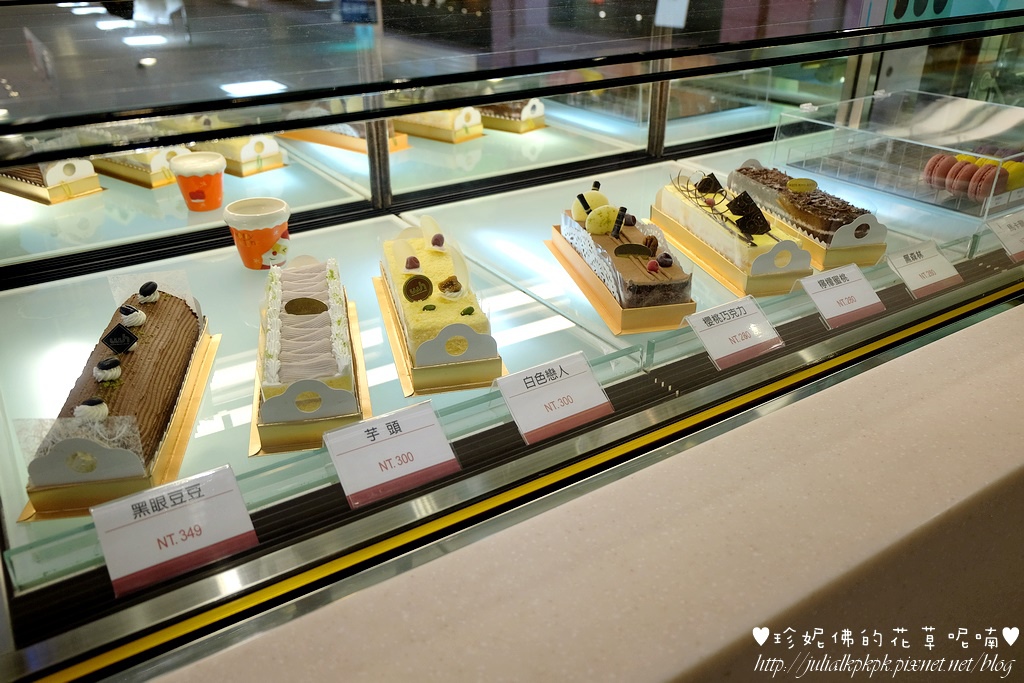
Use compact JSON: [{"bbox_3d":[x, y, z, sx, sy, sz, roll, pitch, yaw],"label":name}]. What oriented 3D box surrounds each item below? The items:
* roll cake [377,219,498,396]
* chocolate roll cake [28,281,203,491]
[{"bbox_3d":[-0.078,-0.049,0.758,0.076,0.070,0.261,-8,28,-12],"label":"roll cake"},{"bbox_3d":[-0.307,0.027,0.628,0.076,0.064,0.258,-6,27,-8],"label":"chocolate roll cake"}]

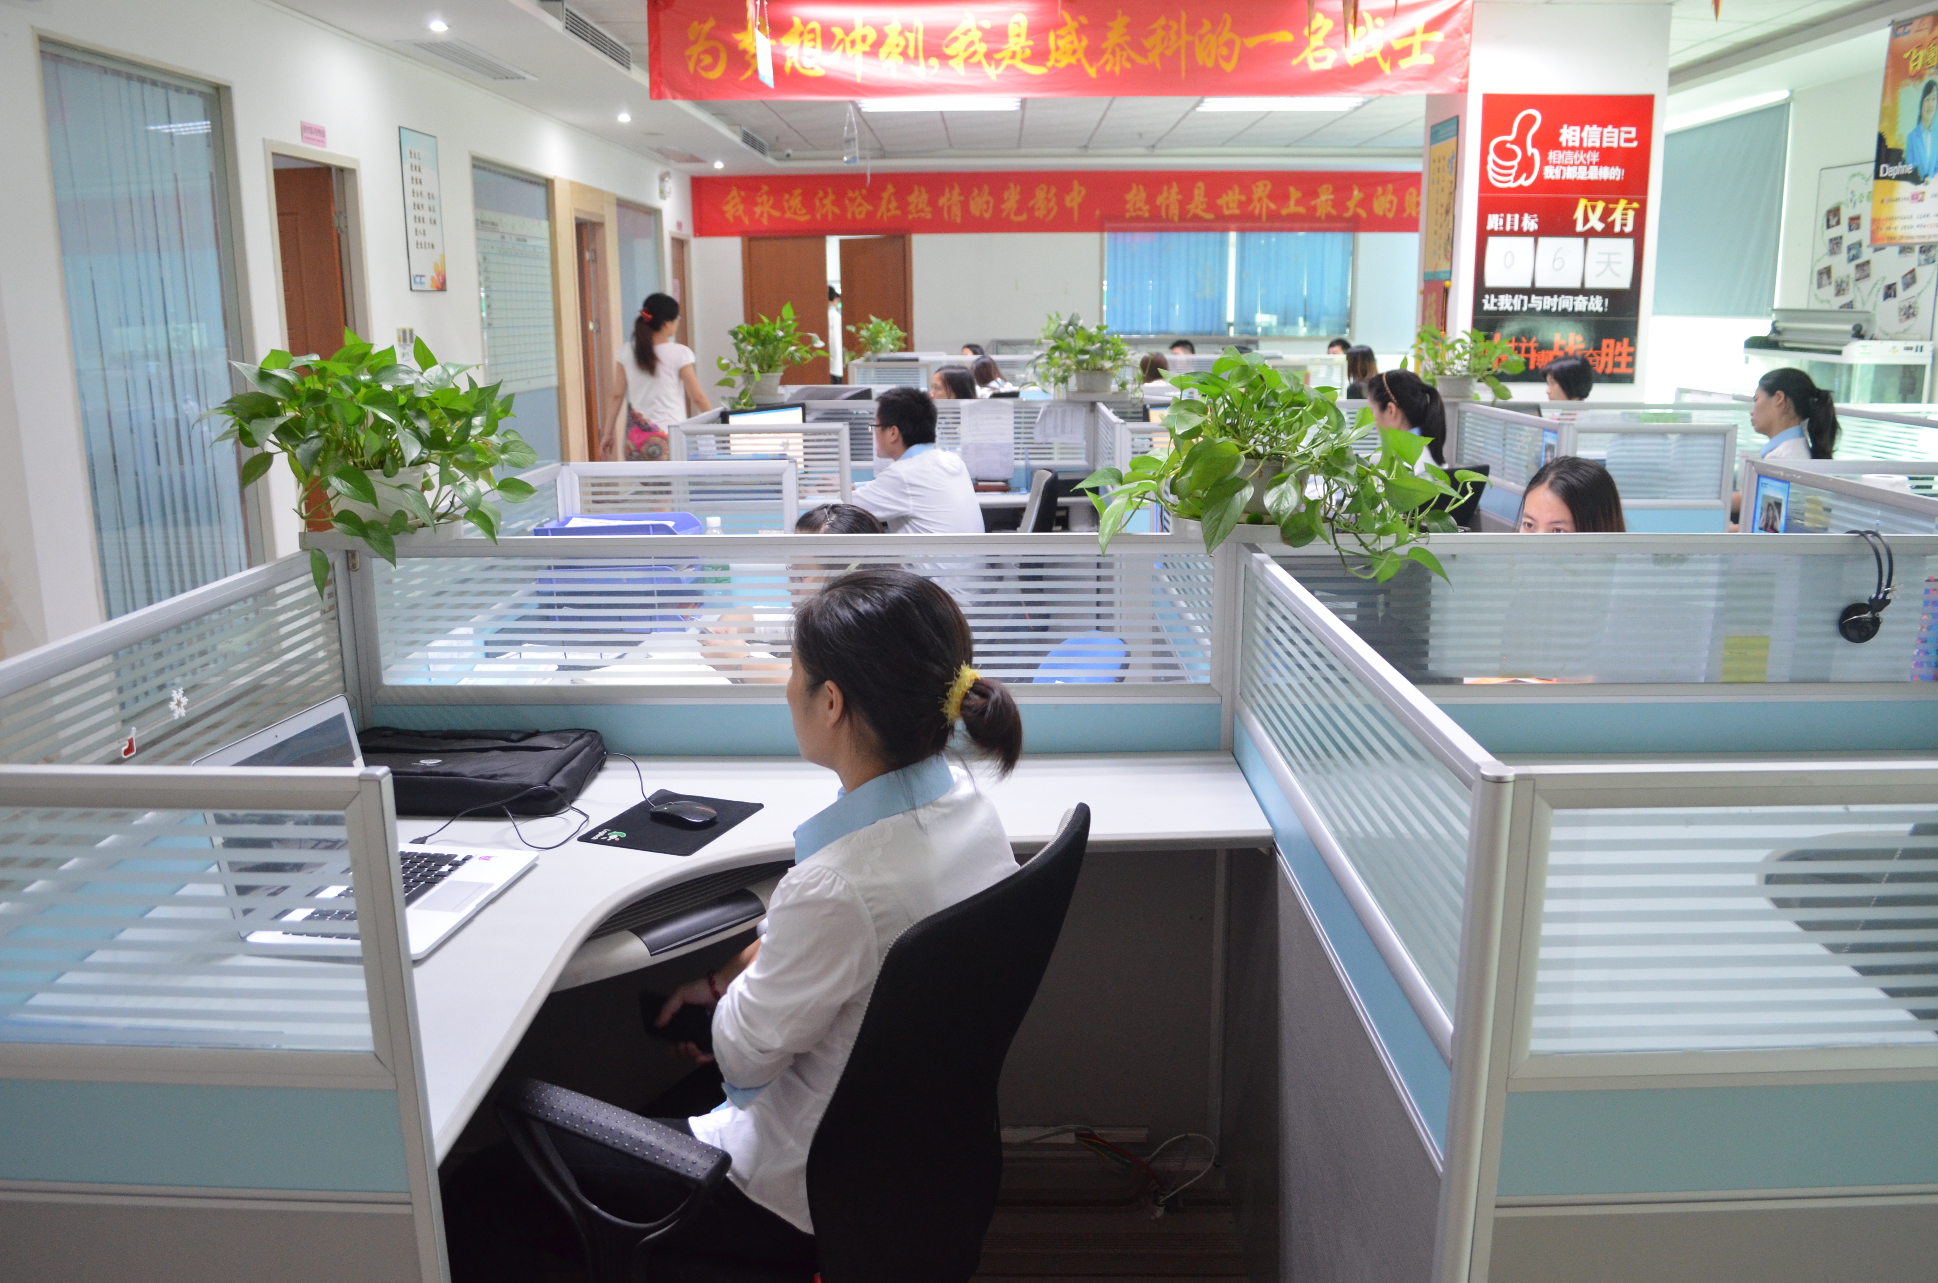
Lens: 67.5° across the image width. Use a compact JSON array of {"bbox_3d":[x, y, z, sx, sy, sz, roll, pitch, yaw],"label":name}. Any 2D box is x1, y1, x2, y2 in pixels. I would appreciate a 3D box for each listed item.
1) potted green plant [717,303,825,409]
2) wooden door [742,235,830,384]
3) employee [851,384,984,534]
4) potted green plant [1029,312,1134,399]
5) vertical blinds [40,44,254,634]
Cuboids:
[{"bbox_3d":[-0.775,-1.112,5.660,0.420,0.410,0.380,0,13,1],"label":"potted green plant"},{"bbox_3d":[-1.730,-2.814,13.857,0.834,2.130,0.060,0,13,0],"label":"wooden door"},{"bbox_3d":[-0.194,-0.285,5.101,0.680,1.209,0.500,4,14,16],"label":"employee"},{"bbox_3d":[0.446,-1.152,5.817,0.413,0.328,0.380,0,13,0],"label":"potted green plant"},{"bbox_3d":[-2.617,-0.797,4.820,0.080,2.020,1.000,0,13,1],"label":"vertical blinds"}]

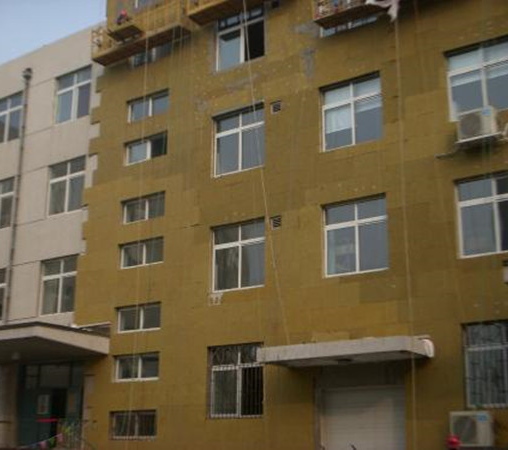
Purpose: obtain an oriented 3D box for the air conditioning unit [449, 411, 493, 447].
[{"bbox_3d":[4.610,4.293,17.115,0.860,0.680,0.320,-11,-20,32],"label":"air conditioning unit"}]

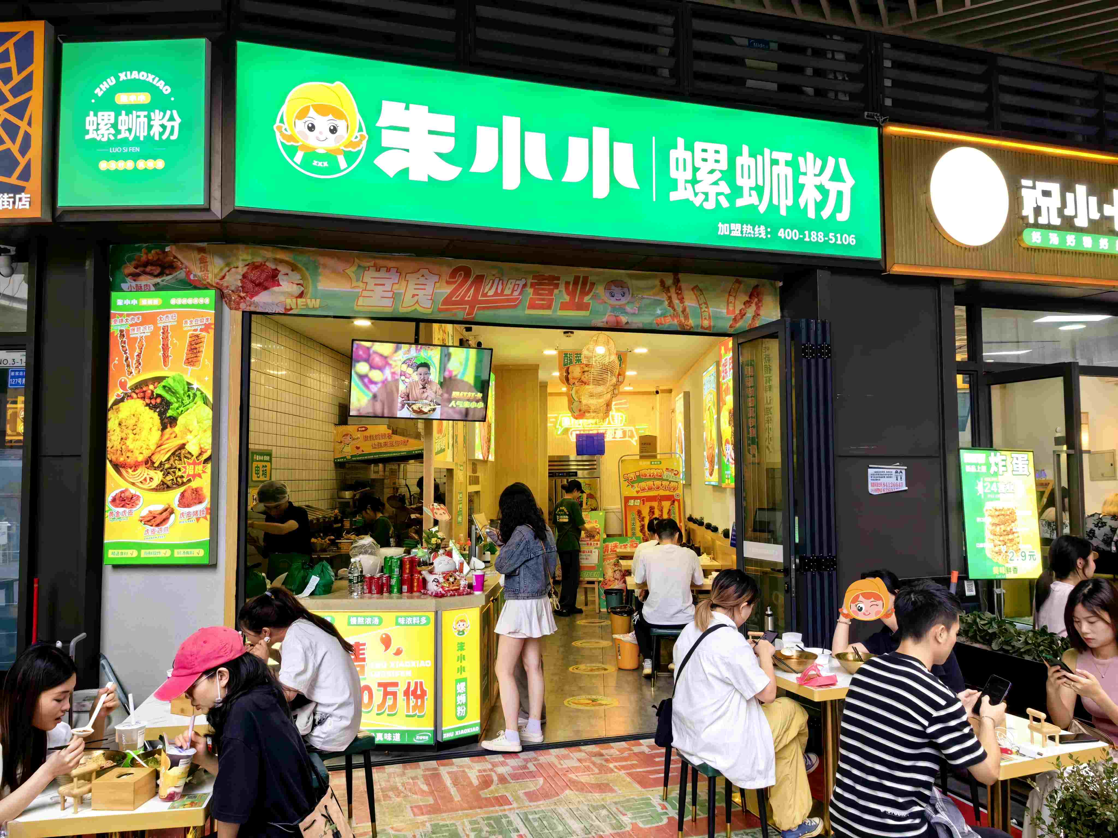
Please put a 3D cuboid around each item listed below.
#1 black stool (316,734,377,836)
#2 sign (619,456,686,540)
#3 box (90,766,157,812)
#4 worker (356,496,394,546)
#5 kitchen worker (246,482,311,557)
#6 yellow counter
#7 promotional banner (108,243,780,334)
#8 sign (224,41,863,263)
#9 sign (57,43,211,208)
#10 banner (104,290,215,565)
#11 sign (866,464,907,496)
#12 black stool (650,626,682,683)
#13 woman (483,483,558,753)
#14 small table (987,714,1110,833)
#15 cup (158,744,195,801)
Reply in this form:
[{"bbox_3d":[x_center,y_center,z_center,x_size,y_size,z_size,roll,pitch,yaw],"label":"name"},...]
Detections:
[{"bbox_3d":[-1.047,1.711,4.072,0.320,0.450,0.320,3,-5,-38],"label":"black stool"},{"bbox_3d":[1.205,1.389,10.710,0.800,1.910,0.250,-4,-5,3],"label":"sign"},{"bbox_3d":[-1.244,1.061,2.501,0.121,0.078,0.118,-1,-4,3],"label":"box"},{"bbox_3d":[-1.648,1.425,7.752,0.460,1.500,0.460,0,-4,-8],"label":"worker"},{"bbox_3d":[-1.961,1.255,6.147,0.520,1.640,0.500,-3,-5,40],"label":"kitchen worker"},{"bbox_3d":[-1.179,1.621,6.029,1.436,0.920,1.350,-1,-4,3],"label":"yellow counter"},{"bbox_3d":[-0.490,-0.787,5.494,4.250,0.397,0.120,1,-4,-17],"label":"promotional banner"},{"bbox_3d":[0.202,-1.544,5.309,4.068,0.914,0.120,1,-4,-17],"label":"sign"},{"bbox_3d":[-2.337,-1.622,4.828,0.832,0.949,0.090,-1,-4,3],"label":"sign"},{"bbox_3d":[-2.269,0.045,5.009,0.607,1.558,0.090,-1,-4,3],"label":"banner"},{"bbox_3d":[2.186,0.403,5.787,0.295,0.190,0.020,1,-4,-17],"label":"sign"},{"bbox_3d":[0.888,1.887,6.988,0.320,0.450,0.320,-1,-4,5],"label":"black stool"},{"bbox_3d":[-0.256,1.220,5.550,0.380,1.640,0.420,-3,-5,28],"label":"woman"},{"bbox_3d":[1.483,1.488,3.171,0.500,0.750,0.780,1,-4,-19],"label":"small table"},{"bbox_3d":[-1.102,1.013,2.508,0.093,0.145,0.093,12,-4,-9],"label":"cup"}]

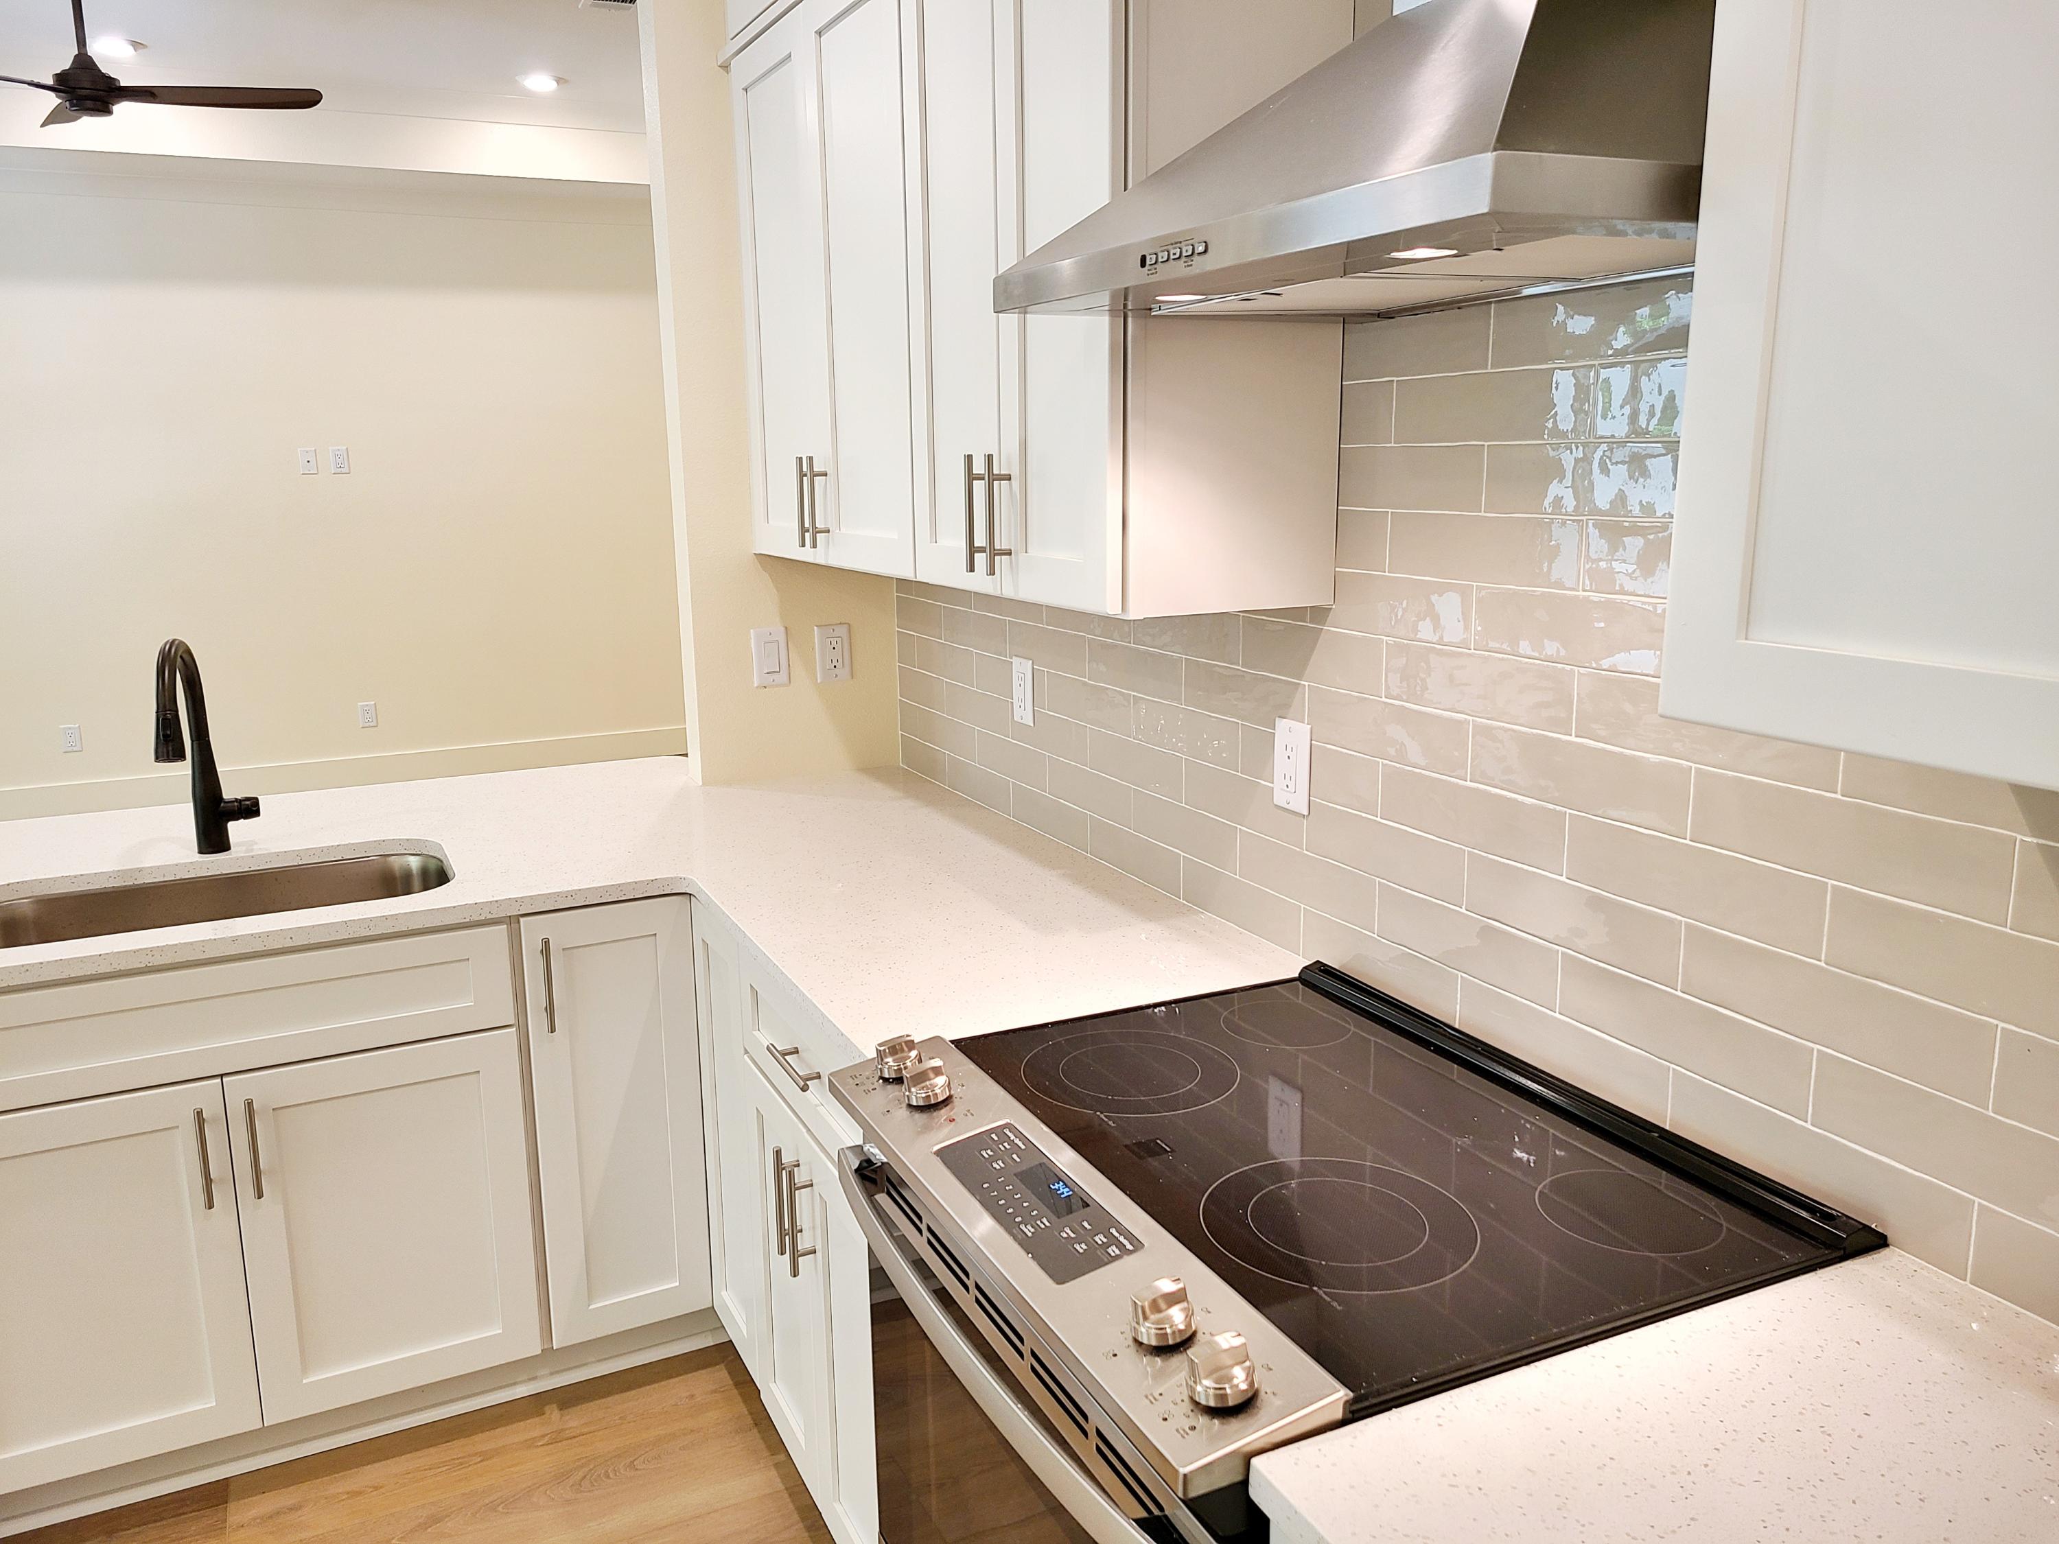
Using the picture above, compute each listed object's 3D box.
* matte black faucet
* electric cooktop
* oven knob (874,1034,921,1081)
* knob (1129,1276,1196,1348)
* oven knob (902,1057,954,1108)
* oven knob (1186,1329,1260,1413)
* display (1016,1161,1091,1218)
[{"bbox_3d":[-1.352,-0.031,2.533,0.106,0.378,0.254,-4,12,-15],"label":"matte black faucet"},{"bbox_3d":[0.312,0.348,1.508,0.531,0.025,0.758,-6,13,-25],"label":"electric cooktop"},{"bbox_3d":[-0.142,0.310,1.665,0.049,0.038,0.049,-15,16,-23],"label":"oven knob"},{"bbox_3d":[0.100,0.409,1.172,0.049,0.038,0.049,-8,15,2],"label":"knob"},{"bbox_3d":[-0.106,0.323,1.599,0.049,0.038,0.049,-8,15,2],"label":"oven knob"},{"bbox_3d":[0.135,0.425,1.095,0.049,0.038,0.049,-15,16,-23],"label":"oven knob"},{"bbox_3d":[0.020,0.379,1.400,0.033,0.005,0.094,-15,16,-23],"label":"display"}]

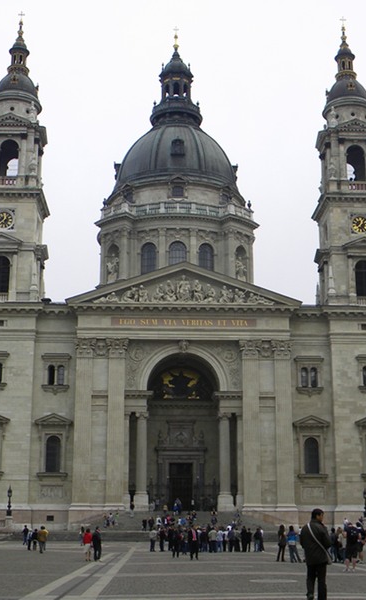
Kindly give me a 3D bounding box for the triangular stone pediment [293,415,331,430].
[{"bbox_3d":[15.452,14.700,99.894,4.492,1.633,1.021,1,-16,-2],"label":"triangular stone pediment"}]

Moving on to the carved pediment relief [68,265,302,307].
[{"bbox_3d":[0.246,-1.660,102.371,28.500,5.900,2.000,1,-15,-2],"label":"carved pediment relief"}]

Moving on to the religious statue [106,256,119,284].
[{"bbox_3d":[-11.798,-5.225,140.225,1.800,4.900,1.500,-12,-19,38],"label":"religious statue"}]

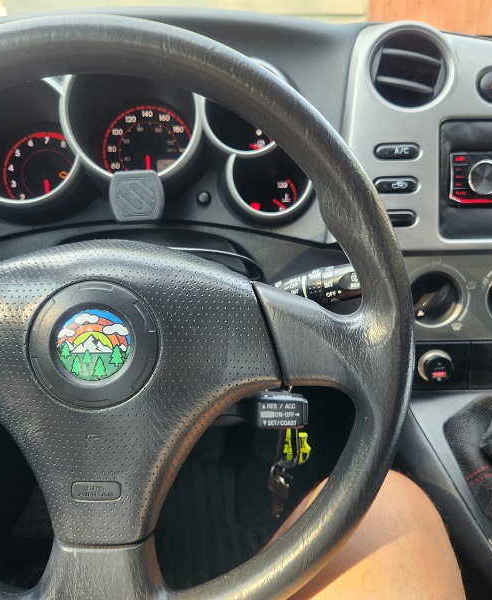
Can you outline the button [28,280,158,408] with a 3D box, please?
[{"bbox_3d":[-0.090,0.027,0.317,0.076,0.076,0.018,-2,4,-1],"label":"button"}]

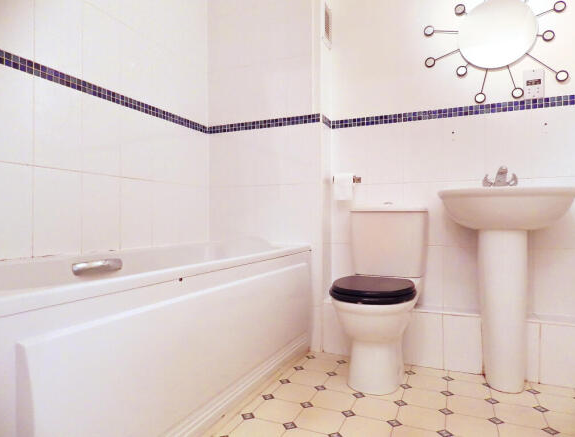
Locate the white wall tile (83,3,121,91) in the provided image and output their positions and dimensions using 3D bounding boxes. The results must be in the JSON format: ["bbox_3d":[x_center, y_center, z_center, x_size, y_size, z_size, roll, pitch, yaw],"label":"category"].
[{"bbox_3d":[-0.835,-0.755,1.663,0.010,0.340,0.200,0,0,24],"label":"white wall tile"}]

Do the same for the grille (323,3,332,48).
[{"bbox_3d":[0.241,-1.138,2.168,0.018,0.240,0.155,0,0,24],"label":"grille"}]

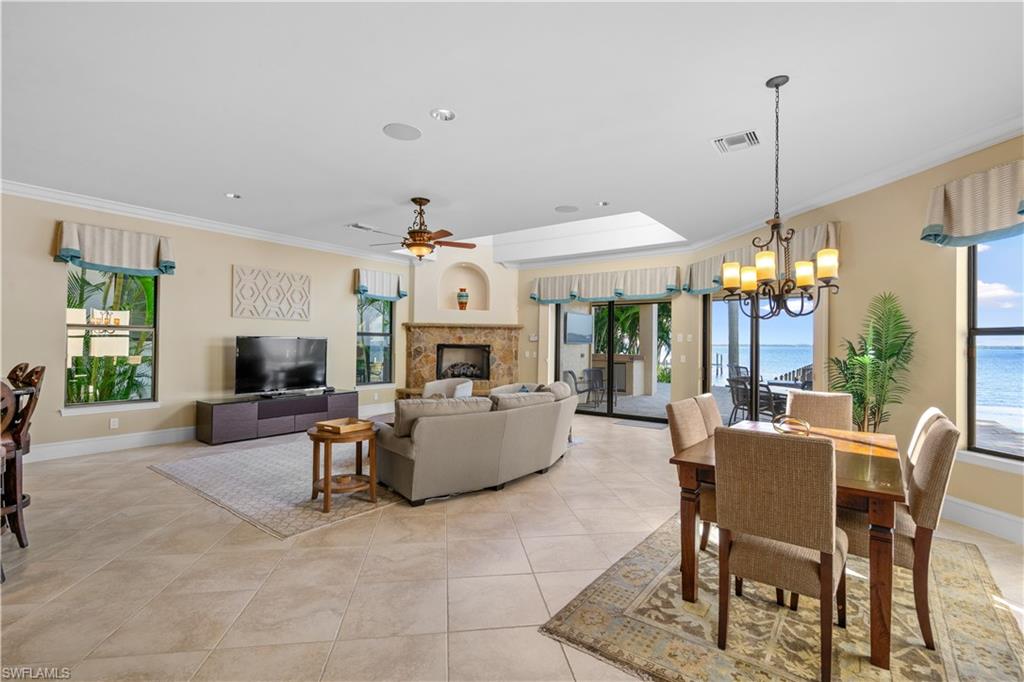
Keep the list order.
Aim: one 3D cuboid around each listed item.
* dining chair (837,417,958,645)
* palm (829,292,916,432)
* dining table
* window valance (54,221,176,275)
[{"bbox_3d":[1.830,0.899,2.341,0.650,1.005,0.475,0,0,38],"label":"dining chair"},{"bbox_3d":[3.042,0.507,3.824,0.720,1.830,0.680,0,-1,37],"label":"palm"},{"bbox_3d":[1.749,1.026,2.799,0.960,0.755,1.630,0,0,38],"label":"dining table"},{"bbox_3d":[-5.026,-1.162,5.852,0.200,0.500,1.180,0,-1,37],"label":"window valance"}]

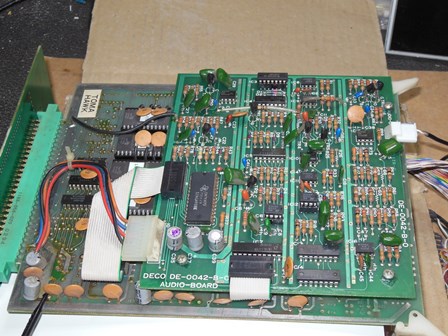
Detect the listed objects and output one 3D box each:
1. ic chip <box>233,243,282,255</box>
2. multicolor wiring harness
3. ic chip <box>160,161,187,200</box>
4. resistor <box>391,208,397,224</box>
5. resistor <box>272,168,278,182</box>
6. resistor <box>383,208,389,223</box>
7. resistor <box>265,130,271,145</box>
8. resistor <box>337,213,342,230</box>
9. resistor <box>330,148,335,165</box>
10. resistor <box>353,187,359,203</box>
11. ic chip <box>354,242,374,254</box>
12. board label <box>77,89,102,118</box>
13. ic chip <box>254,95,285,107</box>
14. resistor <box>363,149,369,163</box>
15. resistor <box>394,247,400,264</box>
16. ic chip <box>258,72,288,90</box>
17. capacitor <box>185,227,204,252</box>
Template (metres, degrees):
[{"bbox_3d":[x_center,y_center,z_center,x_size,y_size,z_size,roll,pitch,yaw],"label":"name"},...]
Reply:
[{"bbox_3d":[0.018,0.044,0.345,0.026,0.004,0.008,1,52,6],"label":"ic chip"},{"bbox_3d":[-0.081,0.023,0.376,0.062,0.023,0.067,1,49,6],"label":"multicolor wiring harness"},{"bbox_3d":[-0.029,0.007,0.375,0.012,0.007,0.023,1,48,6],"label":"ic chip"},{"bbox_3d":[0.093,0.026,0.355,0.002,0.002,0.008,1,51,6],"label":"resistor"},{"bbox_3d":[0.030,0.004,0.376,0.003,0.003,0.008,1,48,6],"label":"resistor"},{"bbox_3d":[0.087,0.026,0.348,0.003,0.003,0.007,1,50,6],"label":"resistor"},{"bbox_3d":[0.027,-0.018,0.389,0.003,0.003,0.007,1,50,6],"label":"resistor"},{"bbox_3d":[0.063,0.029,0.350,0.003,0.003,0.009,1,48,6],"label":"resistor"},{"bbox_3d":[0.063,-0.006,0.377,0.003,0.003,0.008,1,50,6],"label":"resistor"},{"bbox_3d":[0.075,0.015,0.364,0.003,0.003,0.008,1,52,6],"label":"resistor"},{"bbox_3d":[0.073,0.043,0.334,0.010,0.004,0.007,1,50,6],"label":"ic chip"},{"bbox_3d":[-0.092,-0.044,0.445,0.012,0.001,0.028,1,49,4],"label":"board label"},{"bbox_3d":[0.029,-0.043,0.417,0.019,0.004,0.007,1,51,6],"label":"ic chip"},{"bbox_3d":[0.084,-0.008,0.382,0.003,0.003,0.007,1,52,6],"label":"resistor"},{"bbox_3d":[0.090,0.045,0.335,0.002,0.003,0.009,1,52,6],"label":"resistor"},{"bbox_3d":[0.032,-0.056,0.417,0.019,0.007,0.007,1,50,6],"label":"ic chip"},{"bbox_3d":[-0.016,0.038,0.344,0.008,0.012,0.008,1,48,6],"label":"capacitor"}]

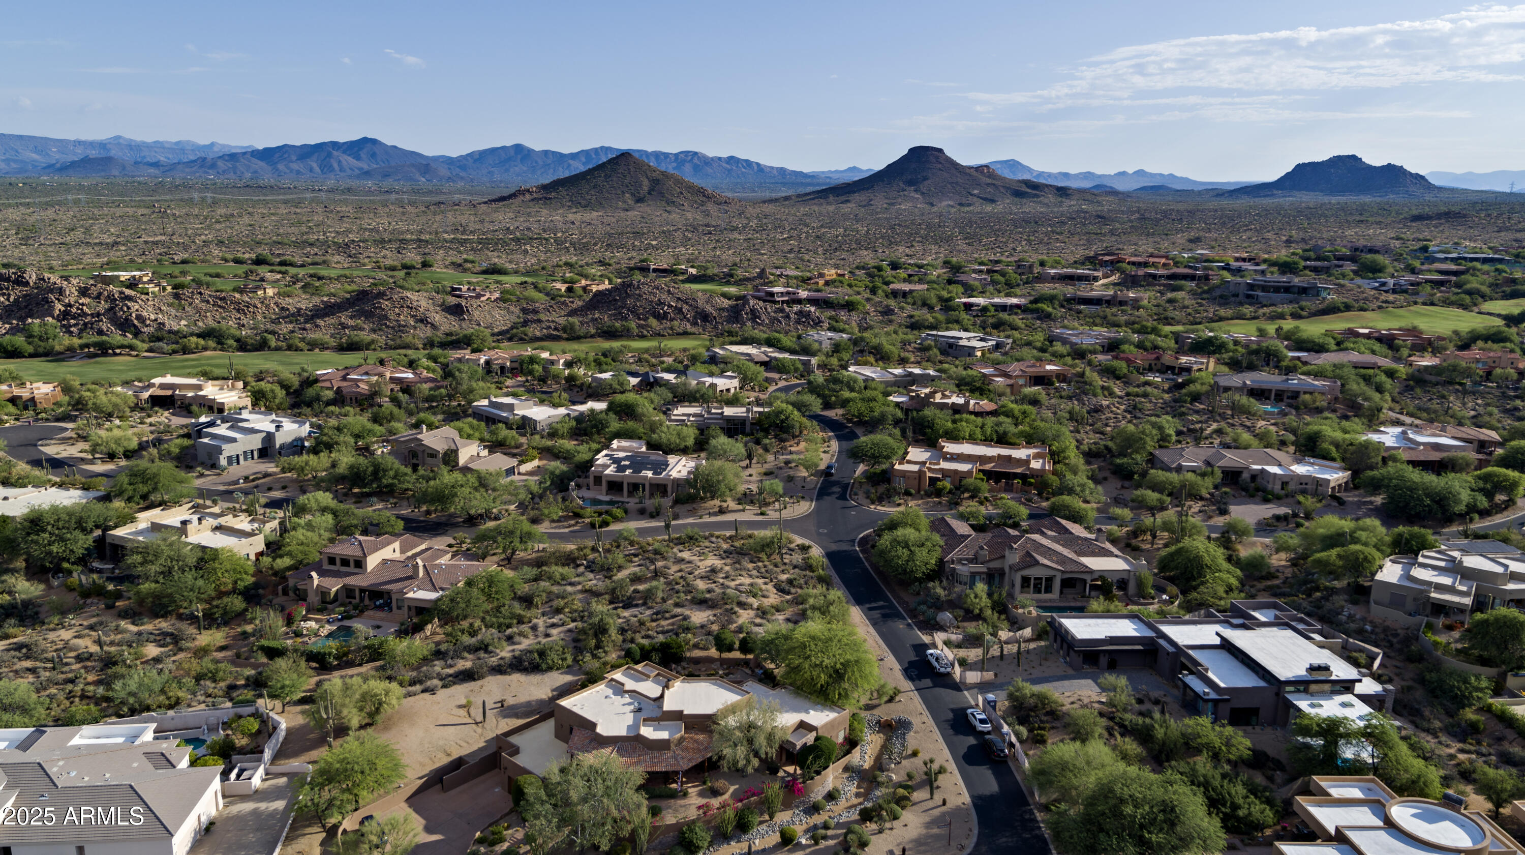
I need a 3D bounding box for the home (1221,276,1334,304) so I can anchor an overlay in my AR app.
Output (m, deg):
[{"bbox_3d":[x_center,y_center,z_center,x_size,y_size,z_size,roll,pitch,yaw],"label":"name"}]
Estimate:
[{"bbox_3d":[212.320,-58.790,407.790,42.000,9.500,22.000,7,16,24],"label":"home"}]

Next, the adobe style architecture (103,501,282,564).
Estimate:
[{"bbox_3d":[-104.110,19.540,178.440,24.000,5.200,18.000,5,15,19],"label":"adobe style architecture"}]

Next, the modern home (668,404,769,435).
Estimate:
[{"bbox_3d":[-11.980,-2.990,268.540,27.000,5.500,18.000,-2,14,-8],"label":"modern home"}]

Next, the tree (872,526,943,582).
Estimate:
[{"bbox_3d":[24.780,21.770,165.720,11.800,8.500,11.000,0,14,0],"label":"tree"}]

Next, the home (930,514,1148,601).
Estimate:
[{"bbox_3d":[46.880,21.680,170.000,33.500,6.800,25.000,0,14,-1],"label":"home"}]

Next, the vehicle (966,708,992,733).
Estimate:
[{"bbox_3d":[28.390,38.360,127.470,1.860,1.450,4.800,-3,15,-10],"label":"vehicle"}]

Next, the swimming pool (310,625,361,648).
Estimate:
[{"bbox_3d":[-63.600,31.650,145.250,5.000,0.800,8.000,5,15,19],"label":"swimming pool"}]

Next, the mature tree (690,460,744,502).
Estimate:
[{"bbox_3d":[-9.800,11.530,205.850,11.200,8.200,10.500,0,14,0],"label":"mature tree"}]

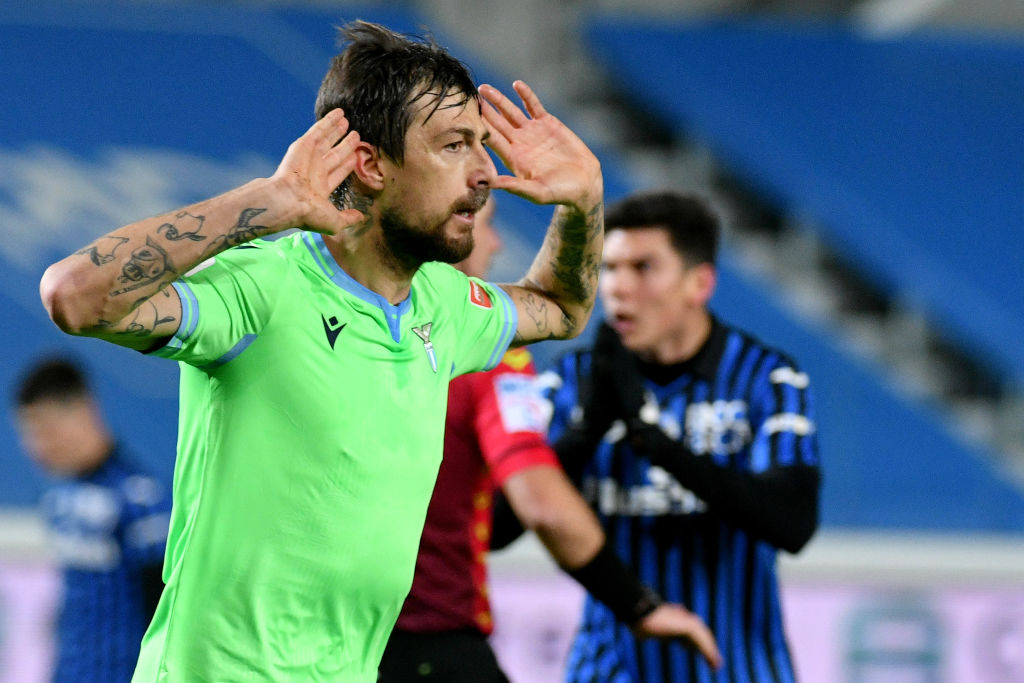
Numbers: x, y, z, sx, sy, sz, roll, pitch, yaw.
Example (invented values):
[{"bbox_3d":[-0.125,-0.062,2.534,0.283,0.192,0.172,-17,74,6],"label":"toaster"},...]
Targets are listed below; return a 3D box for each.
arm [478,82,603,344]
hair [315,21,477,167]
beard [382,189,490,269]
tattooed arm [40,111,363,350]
[{"bbox_3d":[0.033,-0.144,8.650,0.130,0.295,0.310,-1,-2,26],"label":"arm"},{"bbox_3d":[-0.130,-0.269,8.400,0.195,0.165,0.170,-1,-2,30],"label":"hair"},{"bbox_3d":[-0.075,-0.122,8.360,0.095,0.092,0.135,-1,-2,30],"label":"beard"},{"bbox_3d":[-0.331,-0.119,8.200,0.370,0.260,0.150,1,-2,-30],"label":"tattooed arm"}]

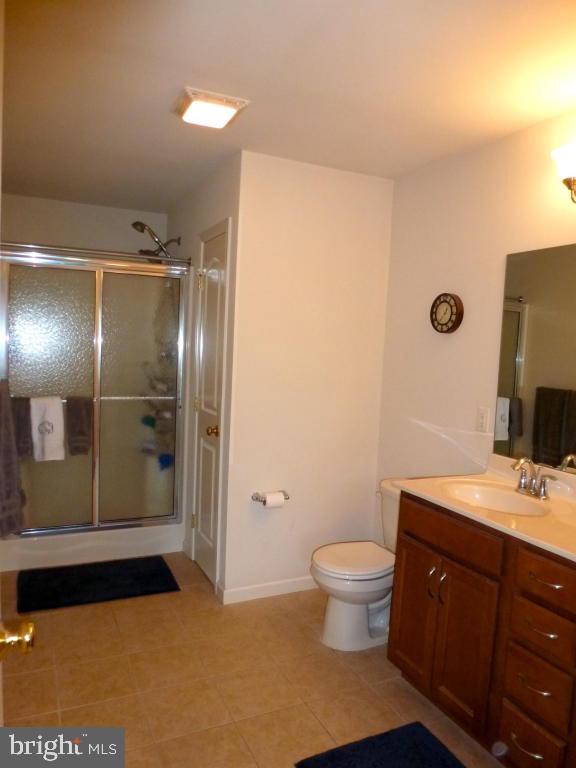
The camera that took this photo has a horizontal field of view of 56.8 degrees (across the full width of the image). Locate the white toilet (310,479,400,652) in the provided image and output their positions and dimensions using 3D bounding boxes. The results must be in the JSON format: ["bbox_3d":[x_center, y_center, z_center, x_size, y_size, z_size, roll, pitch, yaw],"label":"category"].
[{"bbox_3d":[0.445,0.908,2.714,0.710,0.720,0.420,1,4,-26],"label":"white toilet"}]

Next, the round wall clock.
[{"bbox_3d":[0.819,-0.362,2.747,0.045,0.200,0.200,1,4,-26],"label":"round wall clock"}]

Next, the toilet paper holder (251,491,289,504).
[{"bbox_3d":[-0.096,0.629,2.950,0.195,0.065,0.090,1,4,-26],"label":"toilet paper holder"}]

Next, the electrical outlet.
[{"bbox_3d":[0.930,0.173,2.549,0.008,0.115,0.076,1,4,-26],"label":"electrical outlet"}]

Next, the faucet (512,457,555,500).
[{"bbox_3d":[0.975,0.384,2.178,0.170,0.162,0.180,1,4,-26],"label":"faucet"}]

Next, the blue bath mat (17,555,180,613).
[{"bbox_3d":[-1.119,1.159,3.155,0.833,0.016,0.530,1,4,-26],"label":"blue bath mat"}]

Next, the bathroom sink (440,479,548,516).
[{"bbox_3d":[0.832,0.527,2.172,0.360,0.140,0.470,1,4,-26],"label":"bathroom sink"}]

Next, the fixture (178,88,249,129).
[{"bbox_3d":[-0.341,-1.158,2.263,0.265,0.050,0.270,1,4,-26],"label":"fixture"}]

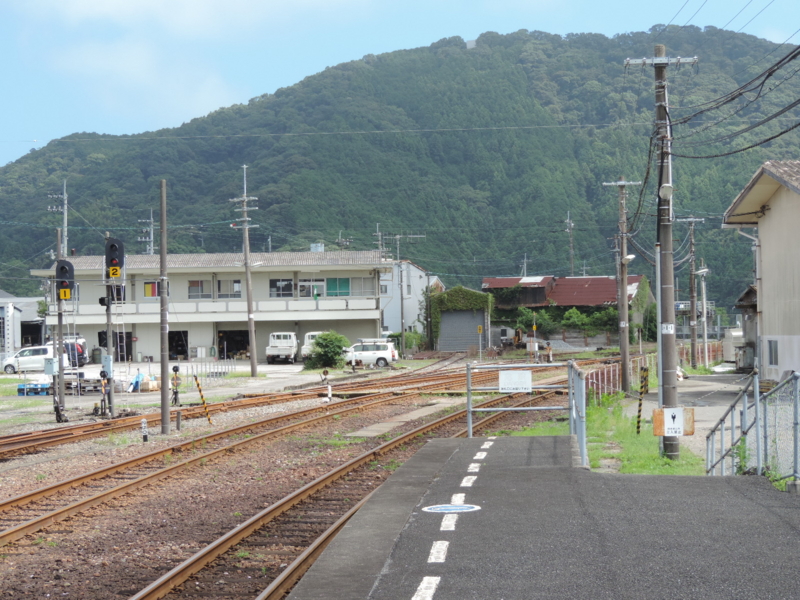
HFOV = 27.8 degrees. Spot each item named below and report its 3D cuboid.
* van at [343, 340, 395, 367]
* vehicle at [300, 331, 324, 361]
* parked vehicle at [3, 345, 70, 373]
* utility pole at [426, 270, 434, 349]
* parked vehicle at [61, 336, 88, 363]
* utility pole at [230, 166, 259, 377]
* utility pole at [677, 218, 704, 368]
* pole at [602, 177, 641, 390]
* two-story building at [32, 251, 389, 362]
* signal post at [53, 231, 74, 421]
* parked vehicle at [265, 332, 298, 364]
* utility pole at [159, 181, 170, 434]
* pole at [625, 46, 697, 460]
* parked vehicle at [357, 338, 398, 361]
[{"bbox_3d":[-2.233,3.242,97.012,4.200,1.600,1.690,-1,-1,9],"label":"van"},{"bbox_3d":[-5.311,3.045,103.064,1.650,1.950,4.100,-1,-1,0],"label":"vehicle"},{"bbox_3d":[-21.651,3.530,96.300,3.900,1.580,1.680,-1,-1,-8],"label":"parked vehicle"},{"bbox_3d":[2.527,1.009,139.051,0.400,6.835,0.300,-1,-1,0],"label":"utility pole"},{"bbox_3d":[-21.363,3.415,106.500,1.700,1.840,4.100,-1,-1,-9],"label":"parked vehicle"},{"bbox_3d":[-7.556,-1.439,81.078,1.420,10.579,0.400,-2,-1,-6],"label":"utility pole"},{"bbox_3d":[15.873,-0.462,88.000,1.500,8.300,0.400,-1,-1,0],"label":"utility pole"},{"bbox_3d":[8.627,-0.616,62.300,1.500,8.350,0.450,-1,-1,0],"label":"pole"},{"bbox_3d":[-13.516,0.413,120.059,25.700,8.000,8.200,-1,-1,0],"label":"two-story building"},{"bbox_3d":[-10.312,0.627,49.500,0.650,5.600,0.600,-1,-1,0],"label":"signal post"},{"bbox_3d":[-7.453,3.067,102.000,1.680,1.920,4.200,-1,-1,0],"label":"parked vehicle"},{"bbox_3d":[-5.702,0.182,39.200,0.210,6.150,0.210,-1,-1,0],"label":"utility pole"},{"bbox_3d":[4.844,-0.868,29.456,1.340,7.572,0.420,-2,-1,6],"label":"pole"},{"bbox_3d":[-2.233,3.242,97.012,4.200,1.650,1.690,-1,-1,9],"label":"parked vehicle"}]

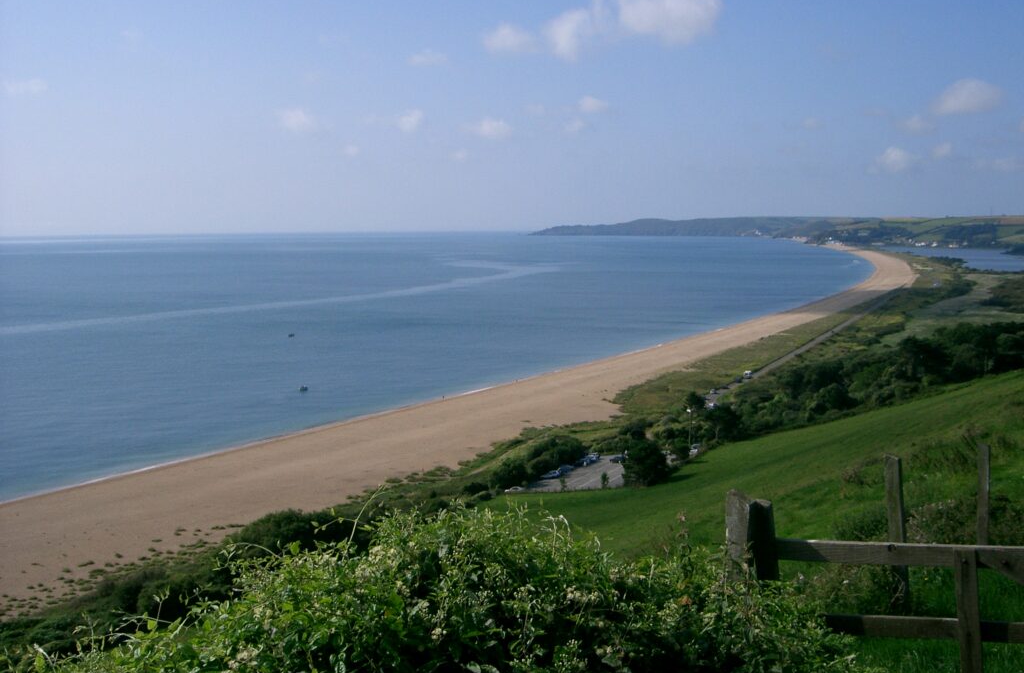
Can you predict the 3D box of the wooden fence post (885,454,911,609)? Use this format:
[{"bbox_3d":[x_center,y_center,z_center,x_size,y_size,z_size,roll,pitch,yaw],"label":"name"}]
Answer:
[{"bbox_3d":[2.591,1.314,7.690,0.090,1.082,0.090,-2,6,30],"label":"wooden fence post"}]

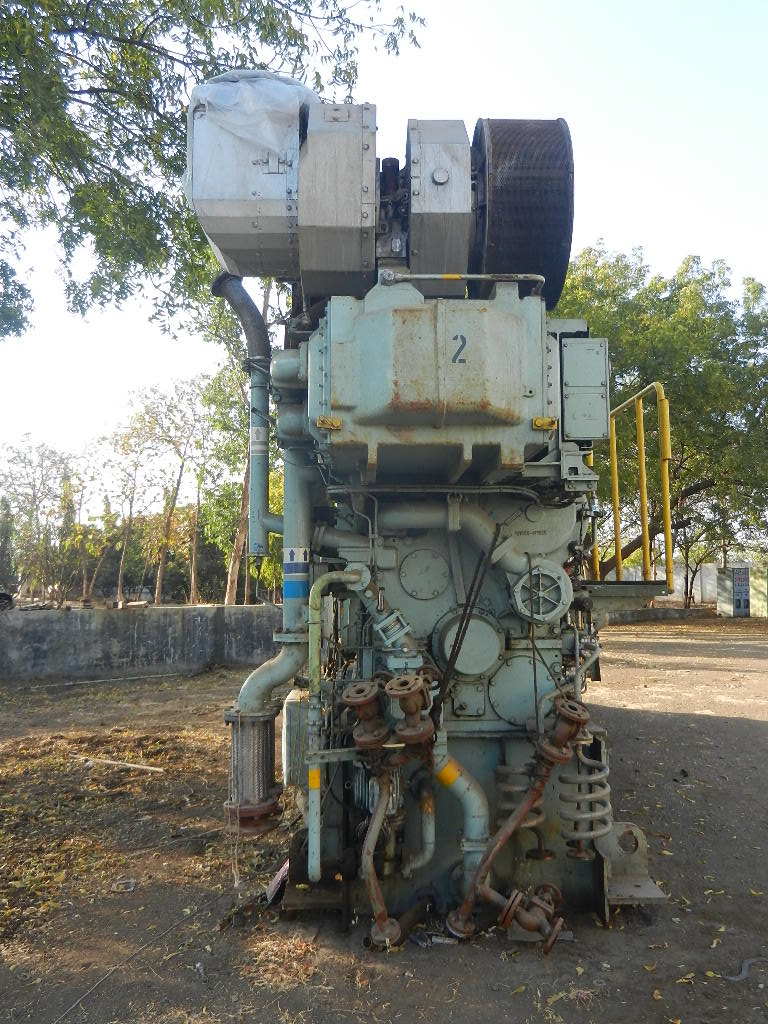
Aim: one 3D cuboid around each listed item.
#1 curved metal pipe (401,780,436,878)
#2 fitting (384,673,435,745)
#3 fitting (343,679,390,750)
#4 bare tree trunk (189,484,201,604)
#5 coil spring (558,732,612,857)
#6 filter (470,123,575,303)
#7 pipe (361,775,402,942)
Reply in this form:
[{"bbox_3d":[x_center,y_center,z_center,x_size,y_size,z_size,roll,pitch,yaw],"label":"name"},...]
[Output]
[{"bbox_3d":[0.158,1.452,3.930,0.155,0.440,0.150,0,-4,0],"label":"curved metal pipe"},{"bbox_3d":[0.112,0.847,3.680,0.170,0.235,0.165,-13,16,0],"label":"fitting"},{"bbox_3d":[-0.076,0.892,3.770,0.165,0.235,0.165,-15,16,0],"label":"fitting"},{"bbox_3d":[-5.743,0.985,26.000,0.300,3.650,0.300,0,-4,0],"label":"bare tree trunk"},{"bbox_3d":[0.923,1.290,3.930,0.235,0.540,0.235,0,-4,0],"label":"coil spring"},{"bbox_3d":[0.667,-1.490,4.330,0.385,0.900,0.900,0,-4,1],"label":"filter"},{"bbox_3d":[-0.011,1.511,3.740,0.165,0.720,0.200,0,-4,0],"label":"pipe"}]

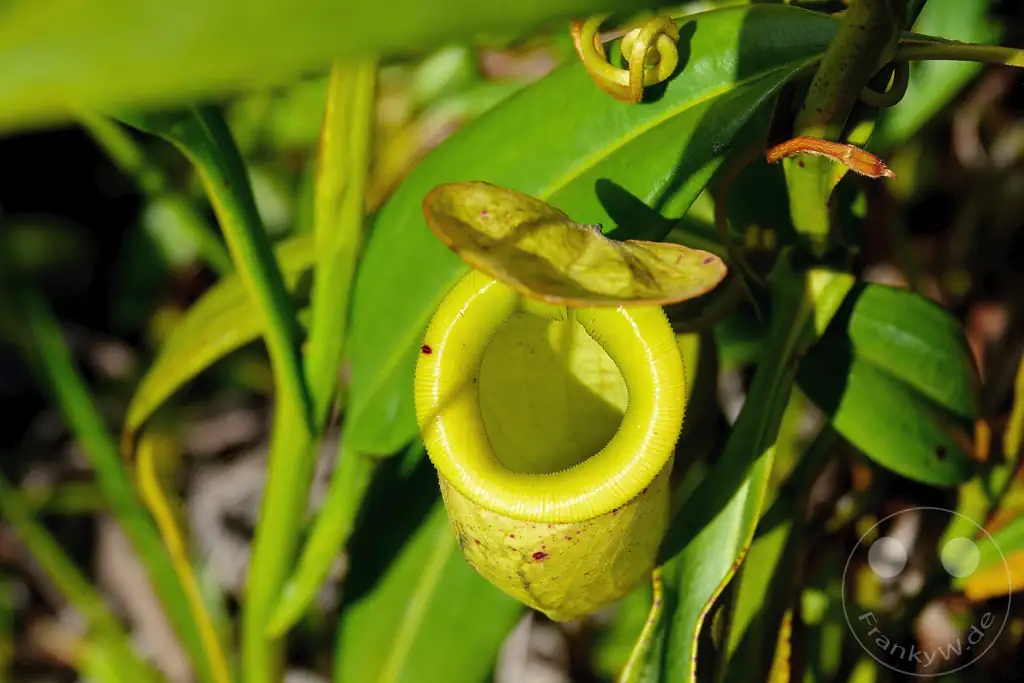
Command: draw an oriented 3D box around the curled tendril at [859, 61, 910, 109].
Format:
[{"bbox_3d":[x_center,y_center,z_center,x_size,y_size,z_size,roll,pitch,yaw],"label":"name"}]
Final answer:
[{"bbox_3d":[0.082,-0.056,0.530,0.011,0.011,0.008,0,31,0],"label":"curled tendril"}]

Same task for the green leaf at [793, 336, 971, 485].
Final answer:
[{"bbox_3d":[0.087,0.016,0.560,0.046,0.012,0.025,30,71,-19],"label":"green leaf"}]

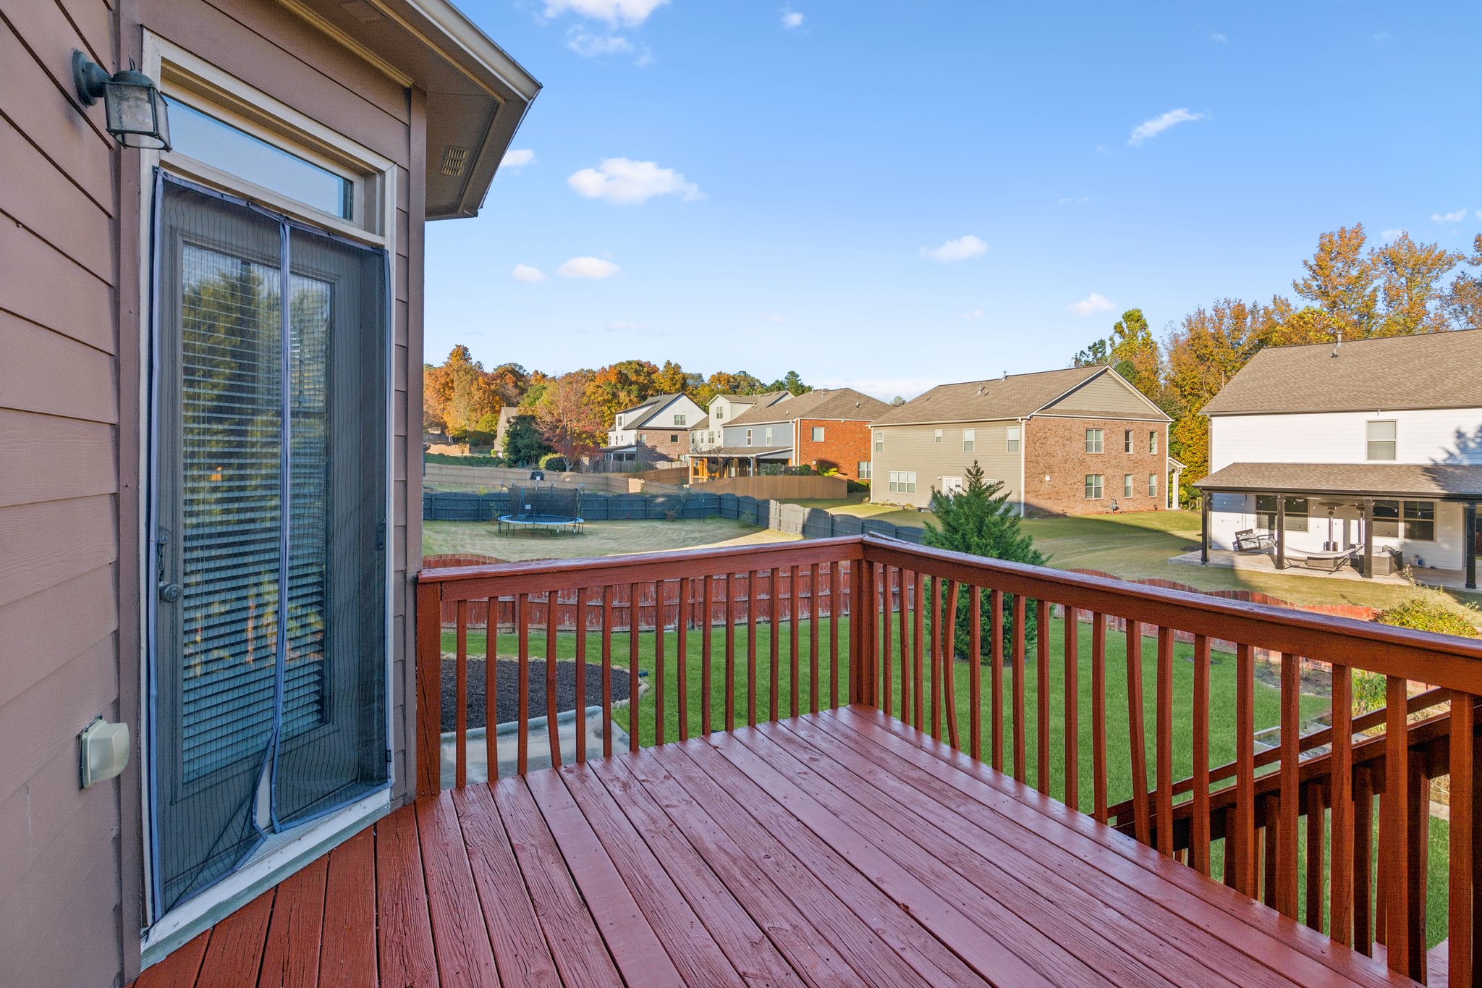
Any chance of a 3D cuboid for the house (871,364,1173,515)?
[{"bbox_3d":[21.121,-4.121,50.097,18.600,9.700,13.900,-1,2,-32],"label":"house"}]

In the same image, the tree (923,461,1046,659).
[{"bbox_3d":[5.982,1.609,16.200,3.050,4.810,3.050,0,2,0],"label":"tree"}]

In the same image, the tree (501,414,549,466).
[{"bbox_3d":[-28.531,-7.037,87.000,6.430,7.040,6.430,0,2,0],"label":"tree"}]

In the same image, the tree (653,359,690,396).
[{"bbox_3d":[-12.871,-16.197,122.000,7.080,17.810,7.080,0,2,0],"label":"tree"}]

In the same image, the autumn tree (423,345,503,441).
[{"bbox_3d":[-49.158,-17.644,116.000,14.480,17.340,14.480,0,2,0],"label":"autumn tree"}]

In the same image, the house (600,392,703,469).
[{"bbox_3d":[-12.523,-9.487,101.685,19.900,11.300,10.300,-1,3,-37],"label":"house"}]

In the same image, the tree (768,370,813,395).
[{"bbox_3d":[10.089,-16.617,135.000,9.020,17.570,9.020,0,2,0],"label":"tree"}]

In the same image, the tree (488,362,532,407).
[{"bbox_3d":[-46.538,-17.872,132.000,8.820,17.180,8.820,0,2,0],"label":"tree"}]

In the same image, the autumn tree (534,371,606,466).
[{"bbox_3d":[-21.008,-9.044,81.000,8.830,12.390,8.830,0,2,0],"label":"autumn tree"}]

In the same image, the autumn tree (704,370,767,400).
[{"bbox_3d":[-1.029,-16.001,130.000,12.340,16.920,12.340,0,2,0],"label":"autumn tree"}]

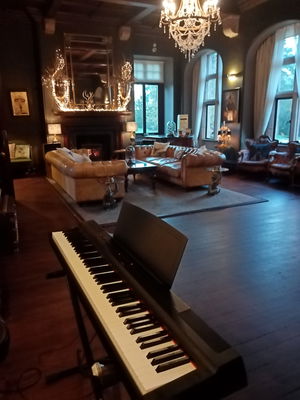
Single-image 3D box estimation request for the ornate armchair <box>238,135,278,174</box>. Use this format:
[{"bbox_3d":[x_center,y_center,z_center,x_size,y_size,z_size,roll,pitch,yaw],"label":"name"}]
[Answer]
[{"bbox_3d":[2.886,-1.181,8.039,0.800,1.040,0.800,6,15,24],"label":"ornate armchair"}]

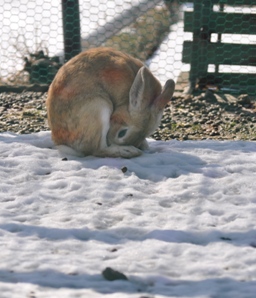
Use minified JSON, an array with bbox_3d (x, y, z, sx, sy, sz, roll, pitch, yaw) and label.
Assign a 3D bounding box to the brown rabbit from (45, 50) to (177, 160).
[{"bbox_3d":[-0.035,-0.093,3.850,0.245,0.210,0.165,2,10,3],"label":"brown rabbit"}]

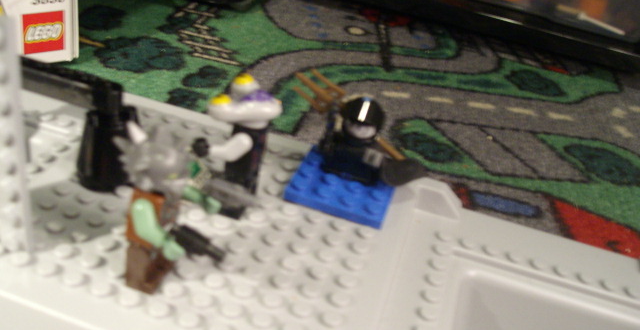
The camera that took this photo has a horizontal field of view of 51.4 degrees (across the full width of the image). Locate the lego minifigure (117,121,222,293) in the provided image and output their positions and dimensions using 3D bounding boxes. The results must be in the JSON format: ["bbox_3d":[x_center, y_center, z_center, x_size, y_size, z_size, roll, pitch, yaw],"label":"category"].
[{"bbox_3d":[-0.033,0.010,0.160,0.032,0.045,0.025,16,31,8],"label":"lego minifigure"}]

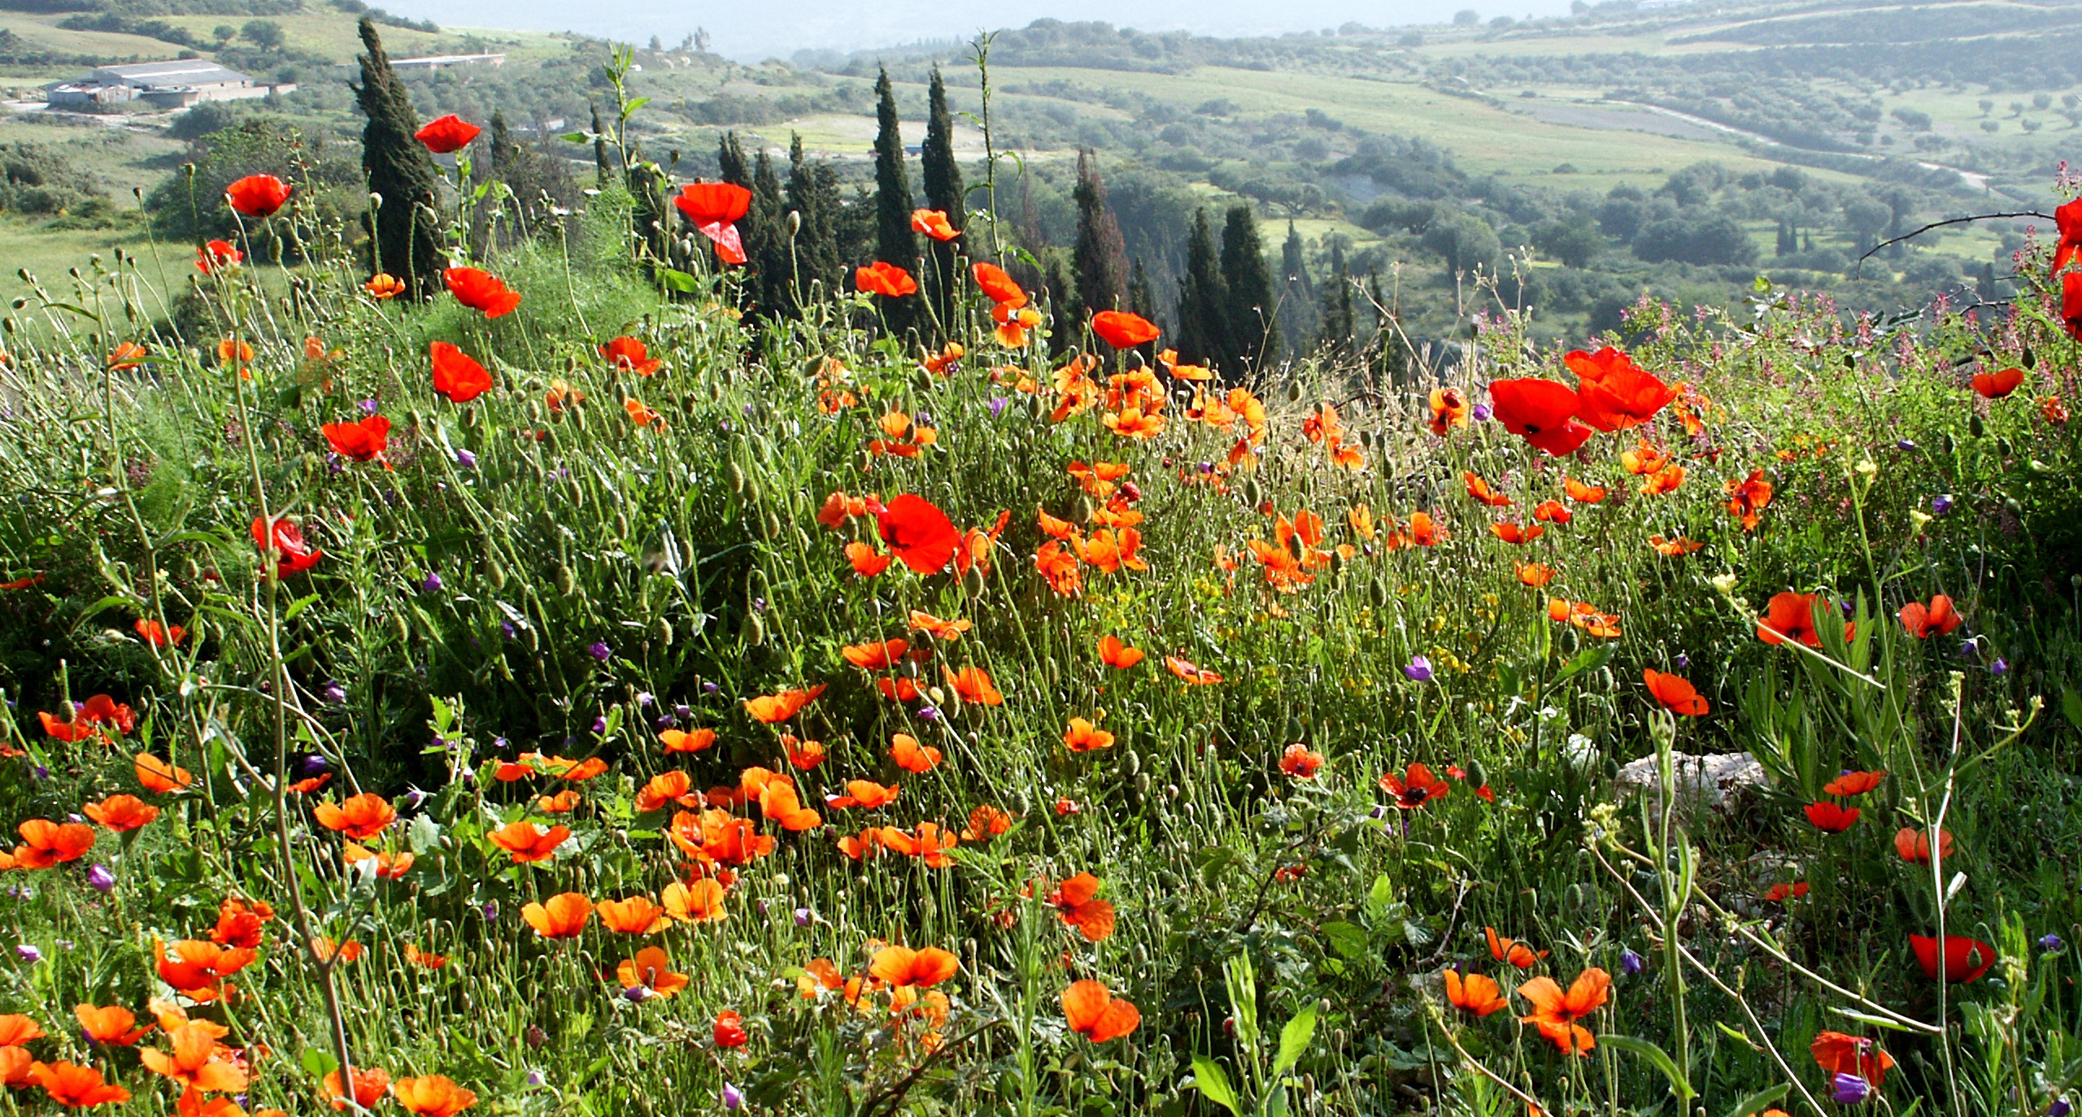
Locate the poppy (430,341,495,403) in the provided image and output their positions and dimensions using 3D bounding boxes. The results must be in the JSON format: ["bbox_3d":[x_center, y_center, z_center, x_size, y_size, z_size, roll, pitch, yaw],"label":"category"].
[{"bbox_3d":[-0.605,-0.195,4.150,0.066,0.052,0.064,24,12,-3],"label":"poppy"}]

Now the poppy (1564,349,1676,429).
[{"bbox_3d":[0.466,-0.136,3.200,0.090,0.062,0.083,0,8,0],"label":"poppy"}]

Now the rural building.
[{"bbox_3d":[-121.020,-65.694,550.000,21.500,6.800,37.000,4,9,23],"label":"rural building"}]

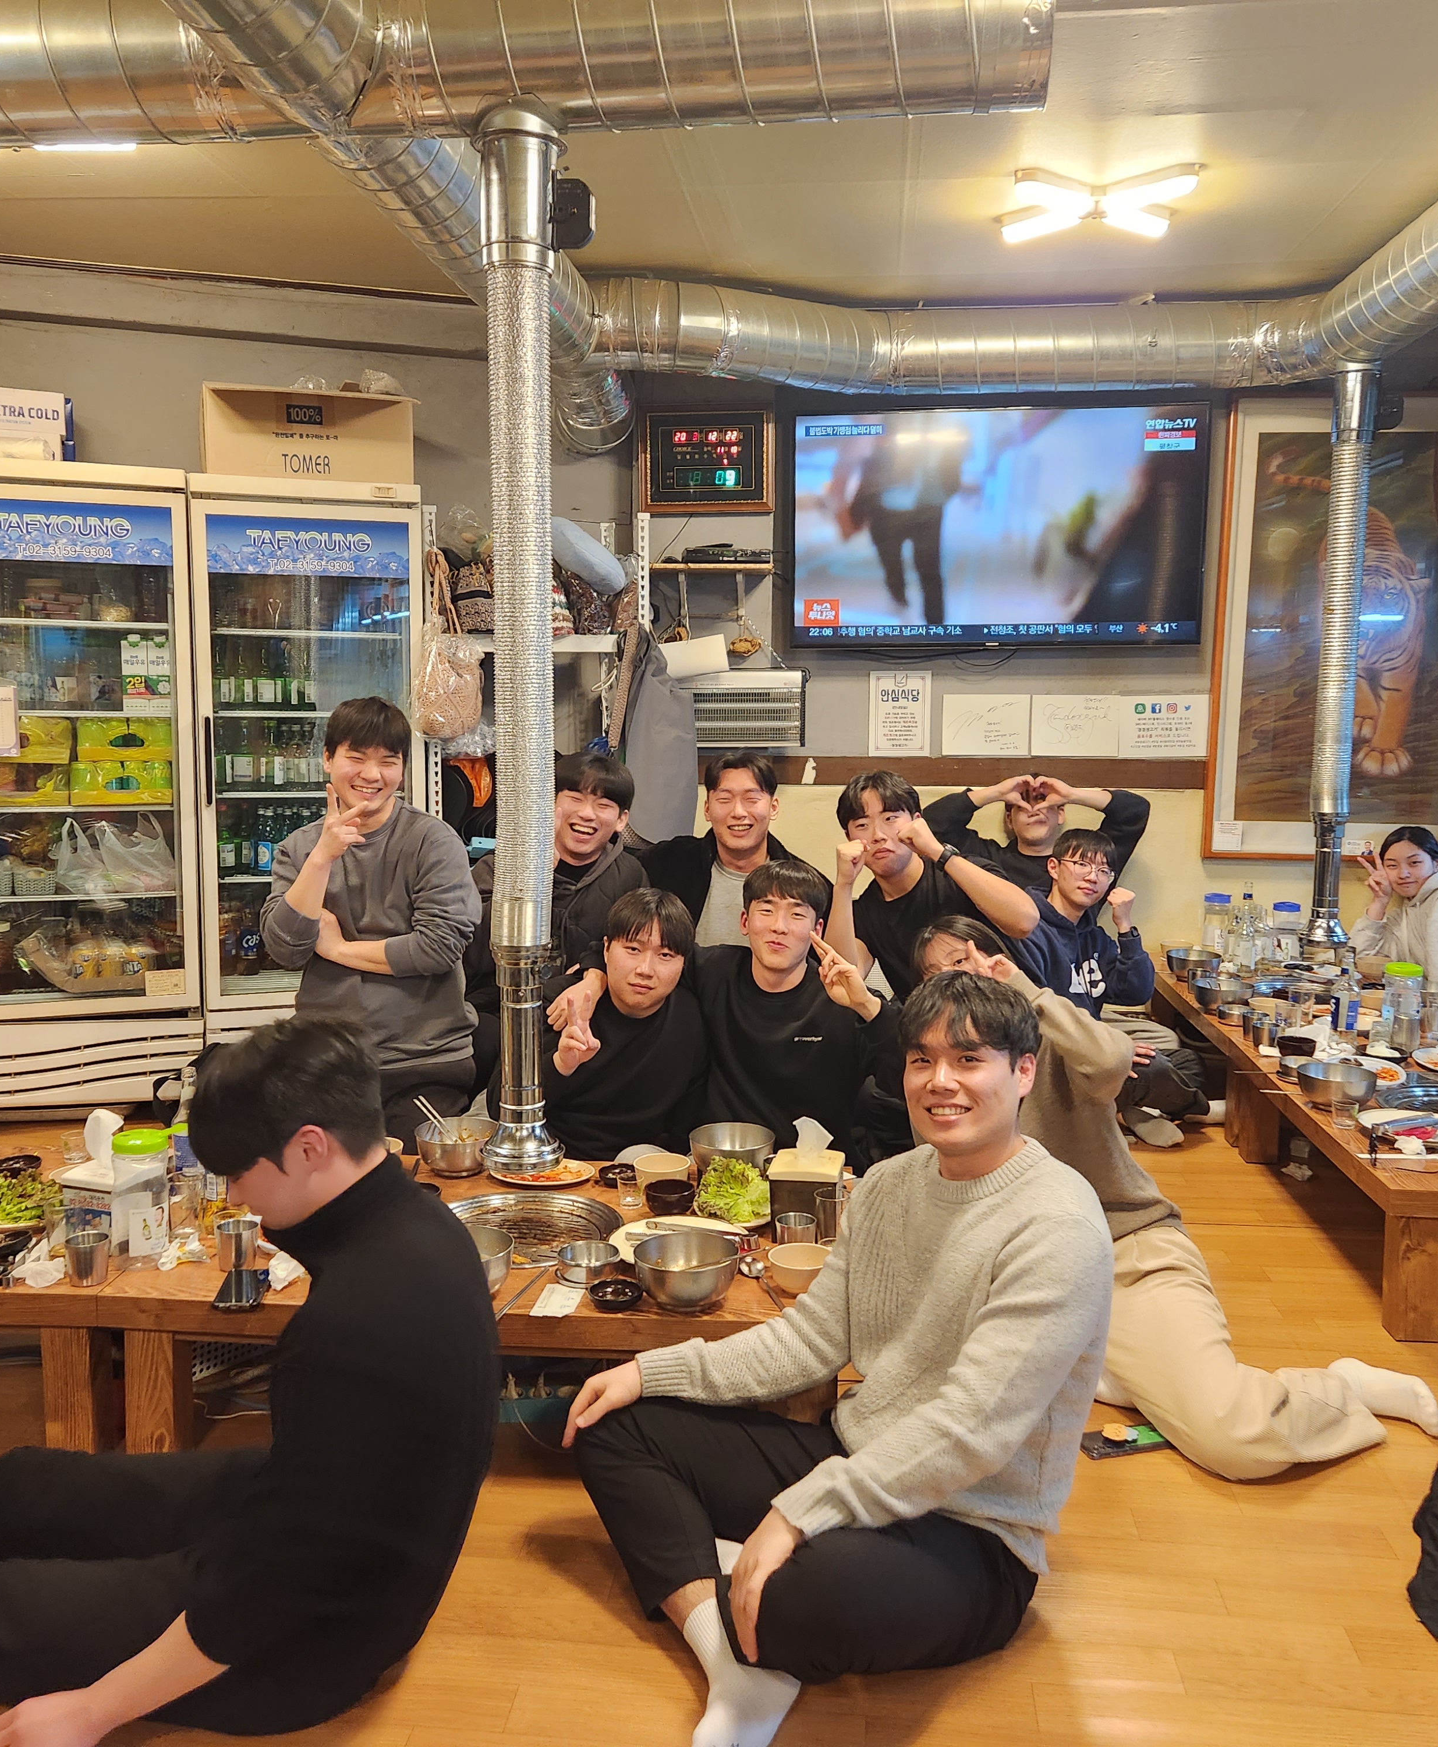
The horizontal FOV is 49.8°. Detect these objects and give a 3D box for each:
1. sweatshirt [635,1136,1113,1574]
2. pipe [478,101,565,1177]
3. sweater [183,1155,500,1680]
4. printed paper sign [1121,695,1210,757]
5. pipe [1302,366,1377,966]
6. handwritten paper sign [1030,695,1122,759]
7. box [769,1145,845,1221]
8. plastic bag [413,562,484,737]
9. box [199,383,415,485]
[{"bbox_3d":[0.245,0.644,2.060,0.560,0.540,0.520,-5,8,-44],"label":"sweatshirt"},{"bbox_3d":[-0.317,-0.345,2.502,0.140,1.690,0.140,1,7,0],"label":"pipe"},{"bbox_3d":[-0.471,0.661,1.950,0.390,0.610,0.480,1,7,5],"label":"sweater"},{"bbox_3d":[1.561,-0.514,5.419,0.297,0.210,0.006,1,7,5],"label":"printed paper sign"},{"bbox_3d":[1.890,-0.648,4.709,0.145,1.750,0.145,0,6,0],"label":"pipe"},{"bbox_3d":[1.257,-0.517,5.447,0.297,0.210,0.006,1,7,5],"label":"handwritten paper sign"},{"bbox_3d":[0.158,0.561,2.692,0.125,0.134,0.132,1,6,8],"label":"box"},{"bbox_3d":[-0.870,-0.726,5.000,0.225,0.580,0.140,0,6,0],"label":"plastic bag"},{"bbox_3d":[-1.306,-1.333,4.866,0.615,0.269,0.380,-2,6,-22],"label":"box"}]

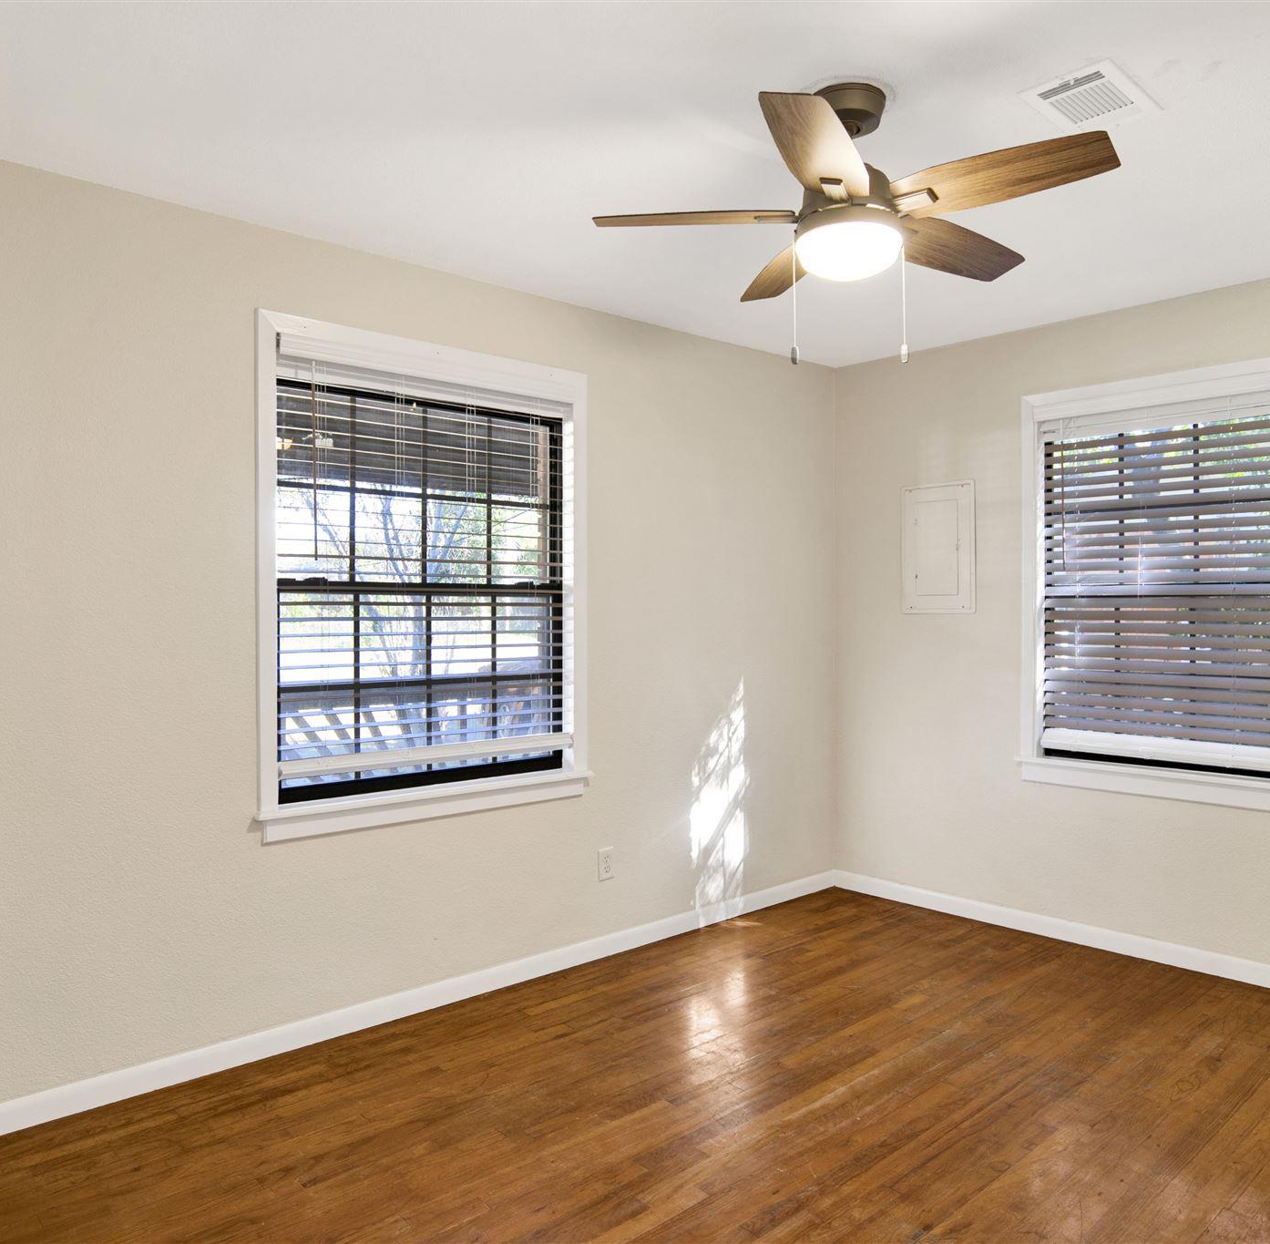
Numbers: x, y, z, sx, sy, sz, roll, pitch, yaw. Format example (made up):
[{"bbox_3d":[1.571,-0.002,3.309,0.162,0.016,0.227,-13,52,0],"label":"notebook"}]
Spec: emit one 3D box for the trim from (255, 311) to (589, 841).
[{"bbox_3d":[-0.654,-0.135,3.127,1.201,1.559,0.131,-1,1,-39],"label":"trim"}]

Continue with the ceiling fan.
[{"bbox_3d":[0.455,-0.968,2.079,1.085,0.402,1.075,0,1,0],"label":"ceiling fan"}]

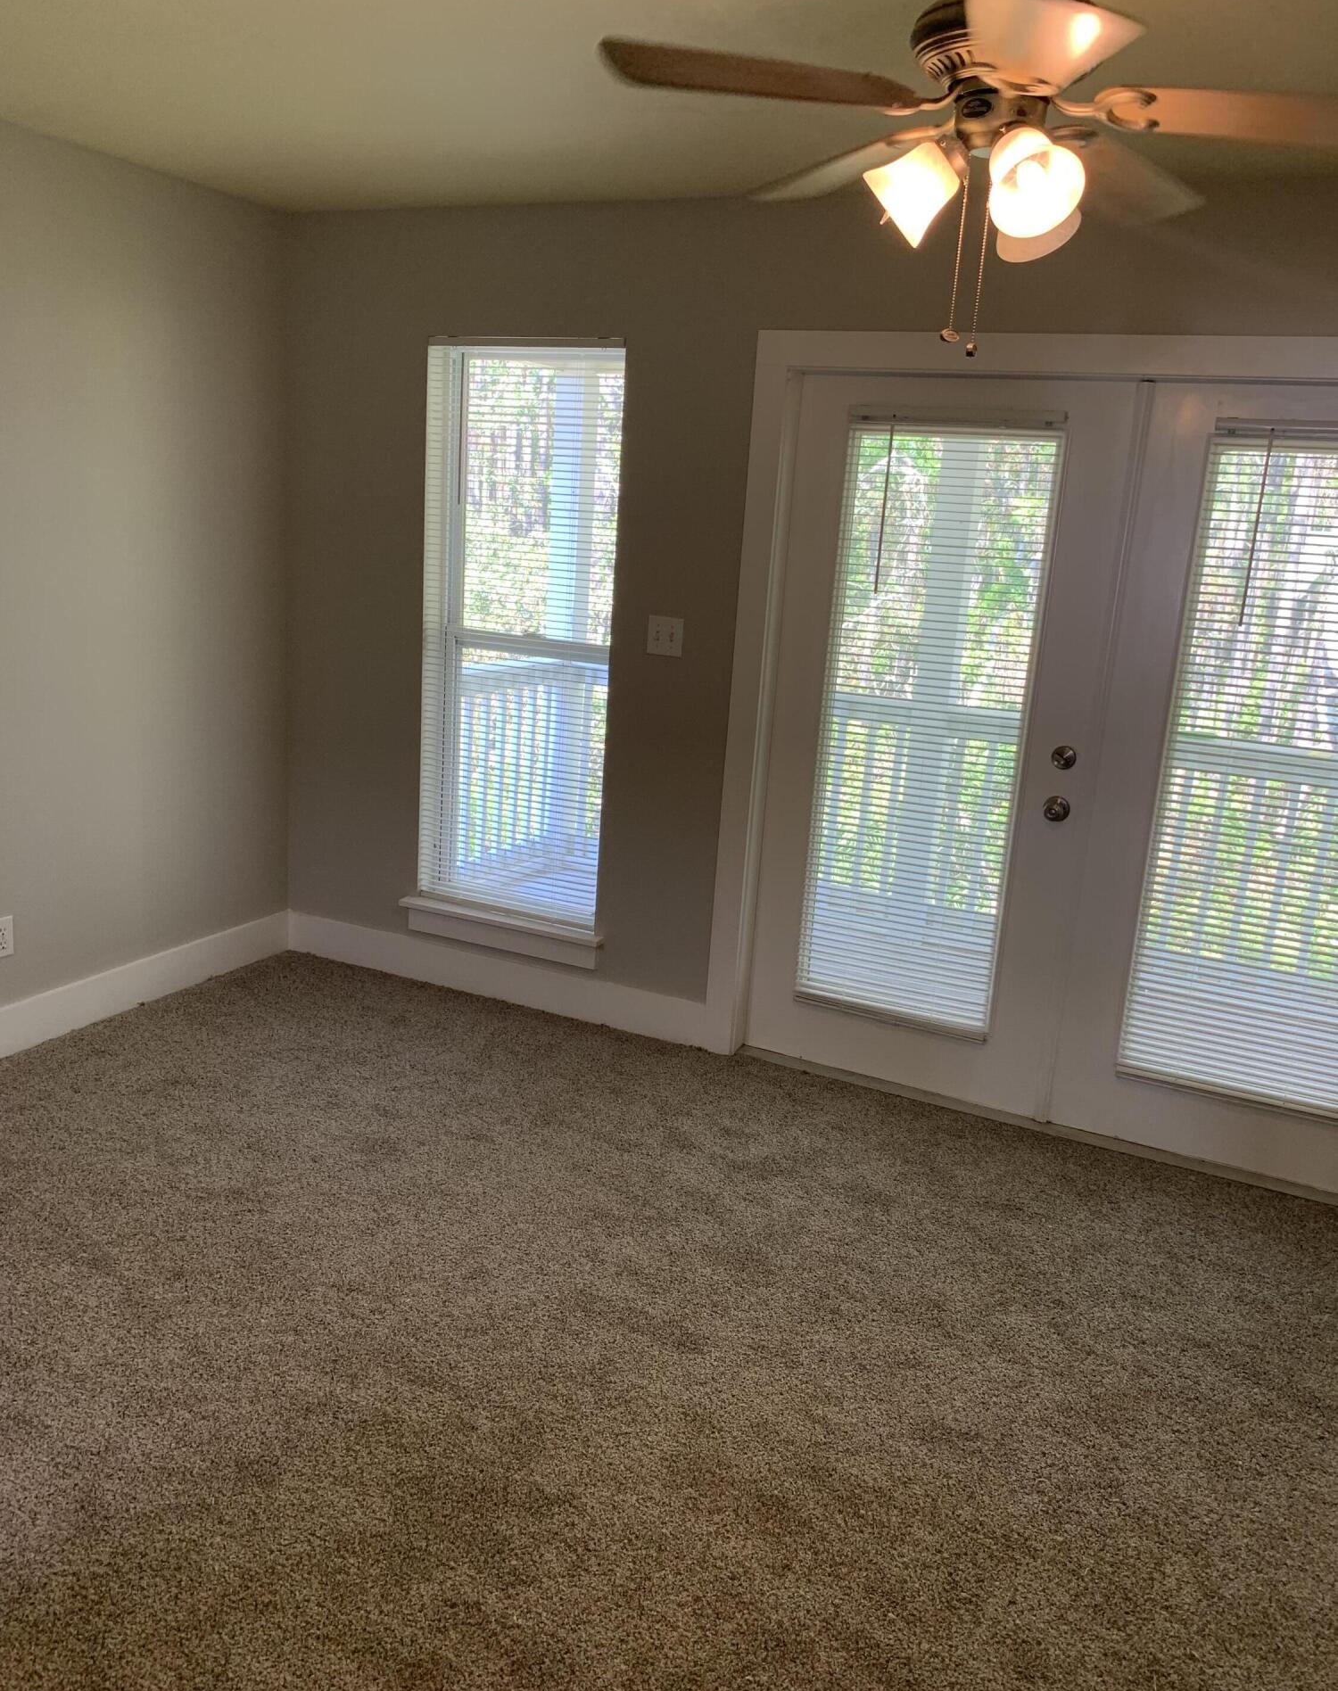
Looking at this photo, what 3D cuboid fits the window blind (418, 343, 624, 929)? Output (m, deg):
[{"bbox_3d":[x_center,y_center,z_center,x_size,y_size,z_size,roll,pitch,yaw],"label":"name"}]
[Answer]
[{"bbox_3d":[-0.469,-0.649,4.273,0.686,1.799,0.100,10,15,24],"label":"window blind"}]

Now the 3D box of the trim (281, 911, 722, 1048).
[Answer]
[{"bbox_3d":[-0.628,0.436,4.518,1.645,0.148,0.018,10,15,24],"label":"trim"}]

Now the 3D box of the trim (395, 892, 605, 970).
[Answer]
[{"bbox_3d":[-0.553,0.289,4.465,0.757,0.106,0.112,10,15,24],"label":"trim"}]

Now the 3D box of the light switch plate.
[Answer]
[{"bbox_3d":[-0.012,-0.623,3.994,0.115,0.112,0.010,10,15,24],"label":"light switch plate"}]

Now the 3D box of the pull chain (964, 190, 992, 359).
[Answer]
[{"bbox_3d":[0.408,-0.749,1.755,0.016,0.210,0.016,10,15,24],"label":"pull chain"}]

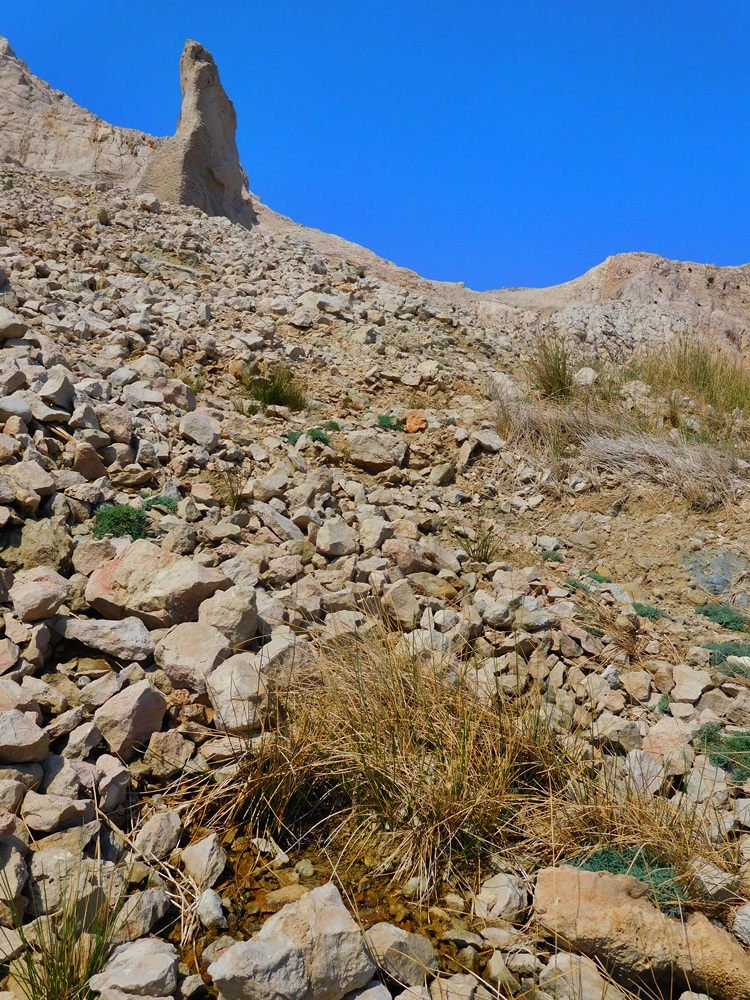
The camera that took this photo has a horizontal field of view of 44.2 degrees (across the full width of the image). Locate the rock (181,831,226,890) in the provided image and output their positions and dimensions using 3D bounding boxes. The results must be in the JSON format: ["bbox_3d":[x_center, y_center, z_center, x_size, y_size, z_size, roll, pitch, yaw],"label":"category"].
[{"bbox_3d":[-0.417,0.877,2.250,0.110,0.125,0.100,0,-5,0],"label":"rock"}]

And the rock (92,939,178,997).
[{"bbox_3d":[-0.522,1.012,2.000,0.190,0.105,0.140,0,-5,0],"label":"rock"}]

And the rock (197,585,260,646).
[{"bbox_3d":[-0.523,0.412,3.300,0.200,0.200,0.180,0,-5,0],"label":"rock"}]

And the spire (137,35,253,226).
[{"bbox_3d":[-3.204,-6.560,16.500,2.000,3.250,1.700,0,-5,0],"label":"spire"}]

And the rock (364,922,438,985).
[{"bbox_3d":[0.059,1.008,2.050,0.165,0.125,0.130,0,-5,0],"label":"rock"}]

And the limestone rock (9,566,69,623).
[{"bbox_3d":[-1.220,0.343,3.350,0.210,0.175,0.180,0,-5,0],"label":"limestone rock"}]

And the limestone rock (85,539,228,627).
[{"bbox_3d":[-0.827,0.312,3.500,0.520,0.270,0.370,0,-5,0],"label":"limestone rock"}]

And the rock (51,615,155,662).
[{"bbox_3d":[-0.943,0.479,3.200,0.350,0.140,0.200,0,-5,0],"label":"rock"}]

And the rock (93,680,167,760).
[{"bbox_3d":[-0.730,0.656,2.750,0.200,0.210,0.180,0,-5,0],"label":"rock"}]

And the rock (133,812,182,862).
[{"bbox_3d":[-0.543,0.842,2.320,0.115,0.115,0.100,0,-5,0],"label":"rock"}]

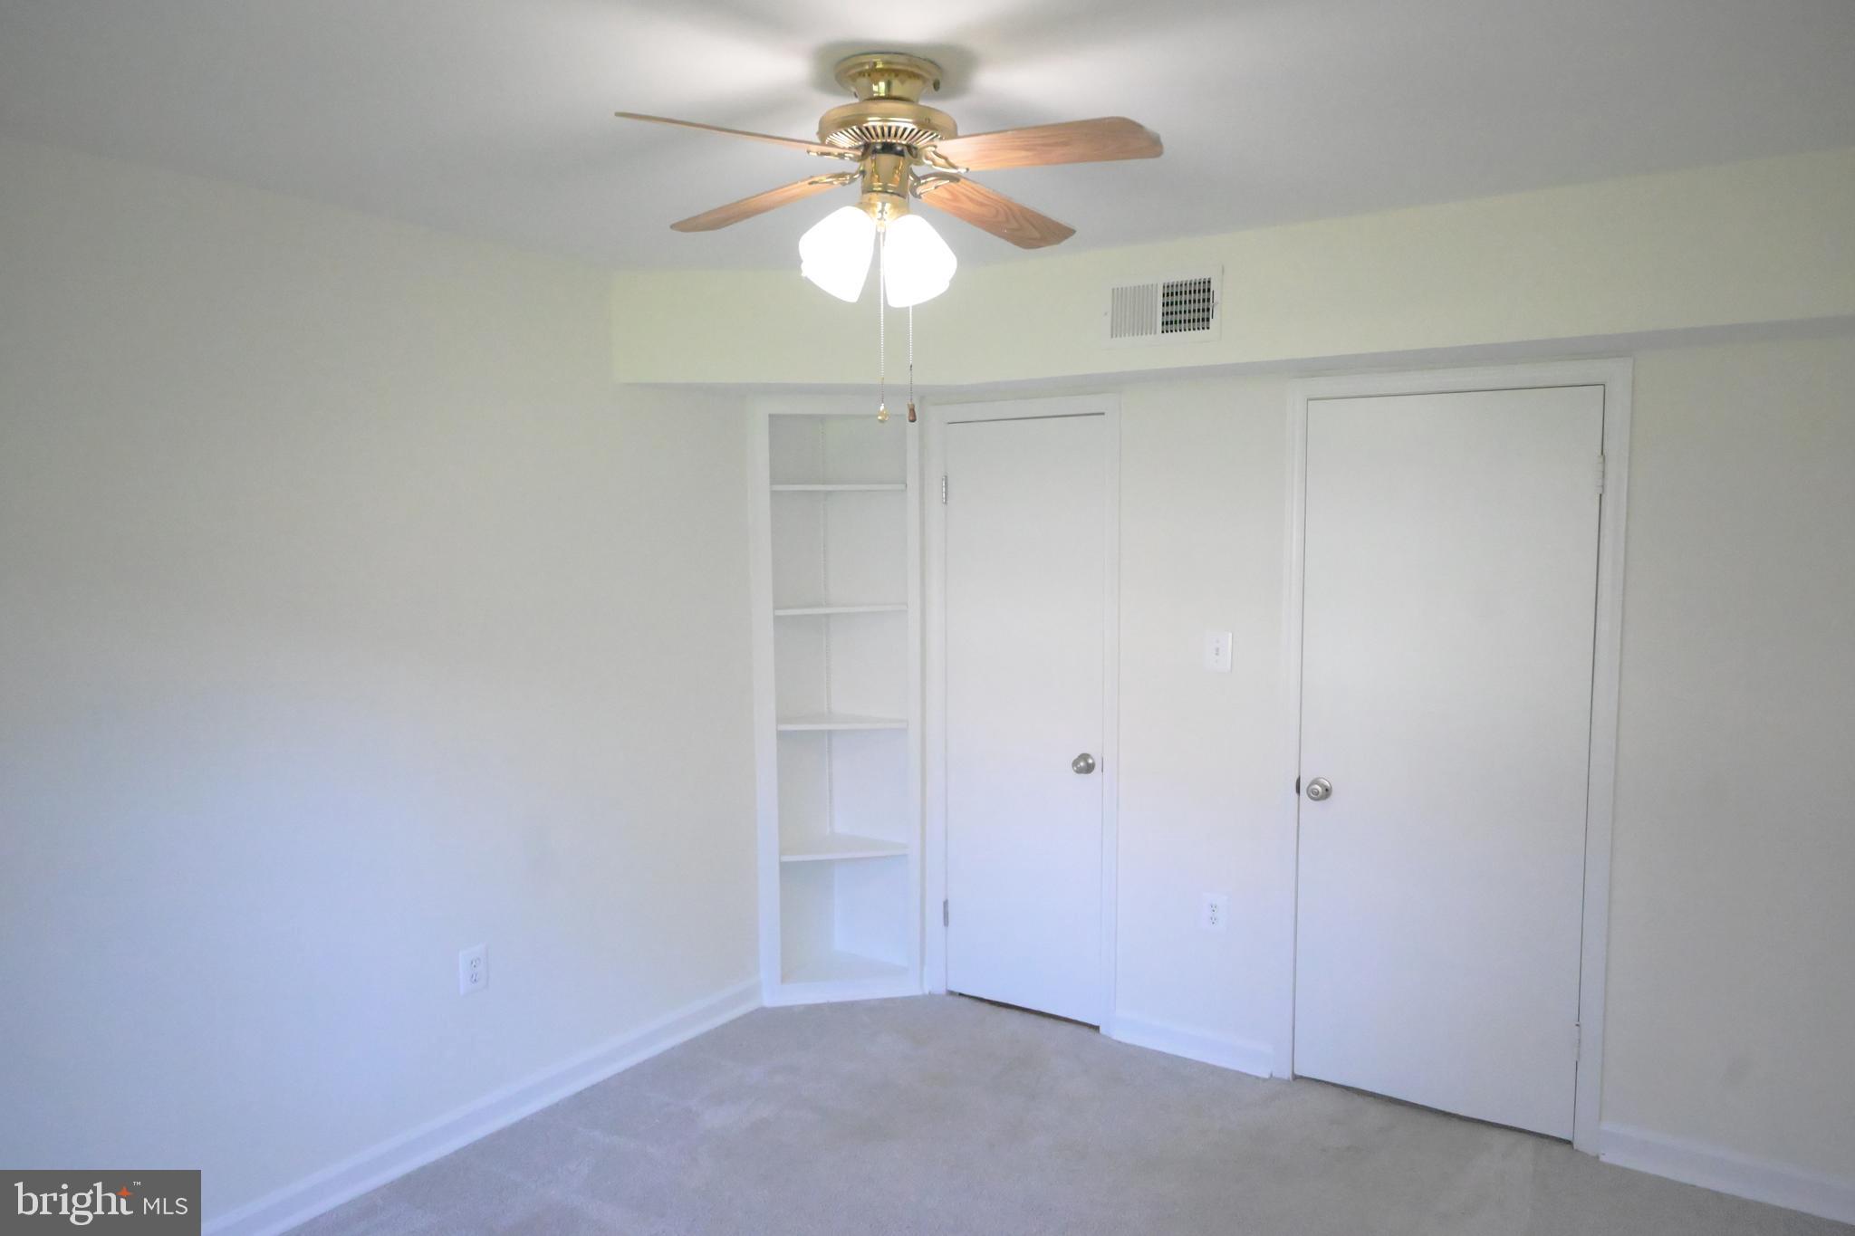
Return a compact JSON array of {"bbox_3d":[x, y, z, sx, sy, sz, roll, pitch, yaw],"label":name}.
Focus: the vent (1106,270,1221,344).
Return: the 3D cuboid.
[{"bbox_3d":[0.639,-0.848,3.385,0.349,0.198,0.018,3,6,35],"label":"vent"}]

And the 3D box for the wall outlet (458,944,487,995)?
[{"bbox_3d":[-1.236,0.964,3.380,0.008,0.121,0.081,3,6,35],"label":"wall outlet"}]

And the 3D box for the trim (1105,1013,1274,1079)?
[{"bbox_3d":[0.832,1.345,3.916,0.535,0.095,0.015,3,6,35],"label":"trim"}]

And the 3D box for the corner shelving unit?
[{"bbox_3d":[-0.328,0.296,4.423,0.584,2.113,0.280,-1,5,-10],"label":"corner shelving unit"}]

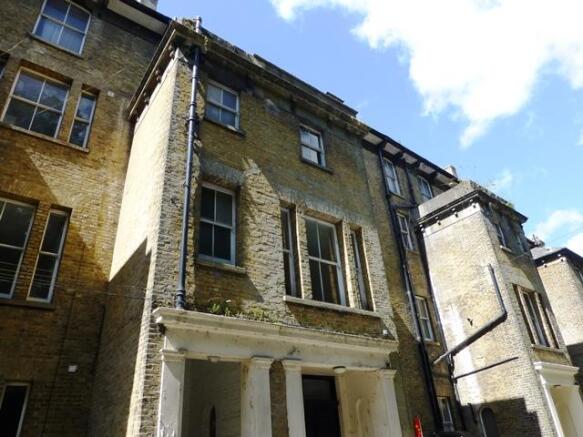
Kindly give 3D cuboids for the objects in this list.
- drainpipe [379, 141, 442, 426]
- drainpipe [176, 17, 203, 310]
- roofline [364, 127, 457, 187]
[{"bbox_3d":[4.662,2.362,16.134,0.160,13.180,0.160,18,-36,-34],"label":"drainpipe"},{"bbox_3d":[-2.077,-1.813,8.403,0.120,7.530,0.120,17,-36,-34],"label":"drainpipe"},{"bbox_3d":[6.134,-2.881,20.510,7.400,0.770,0.590,18,-36,-34],"label":"roofline"}]

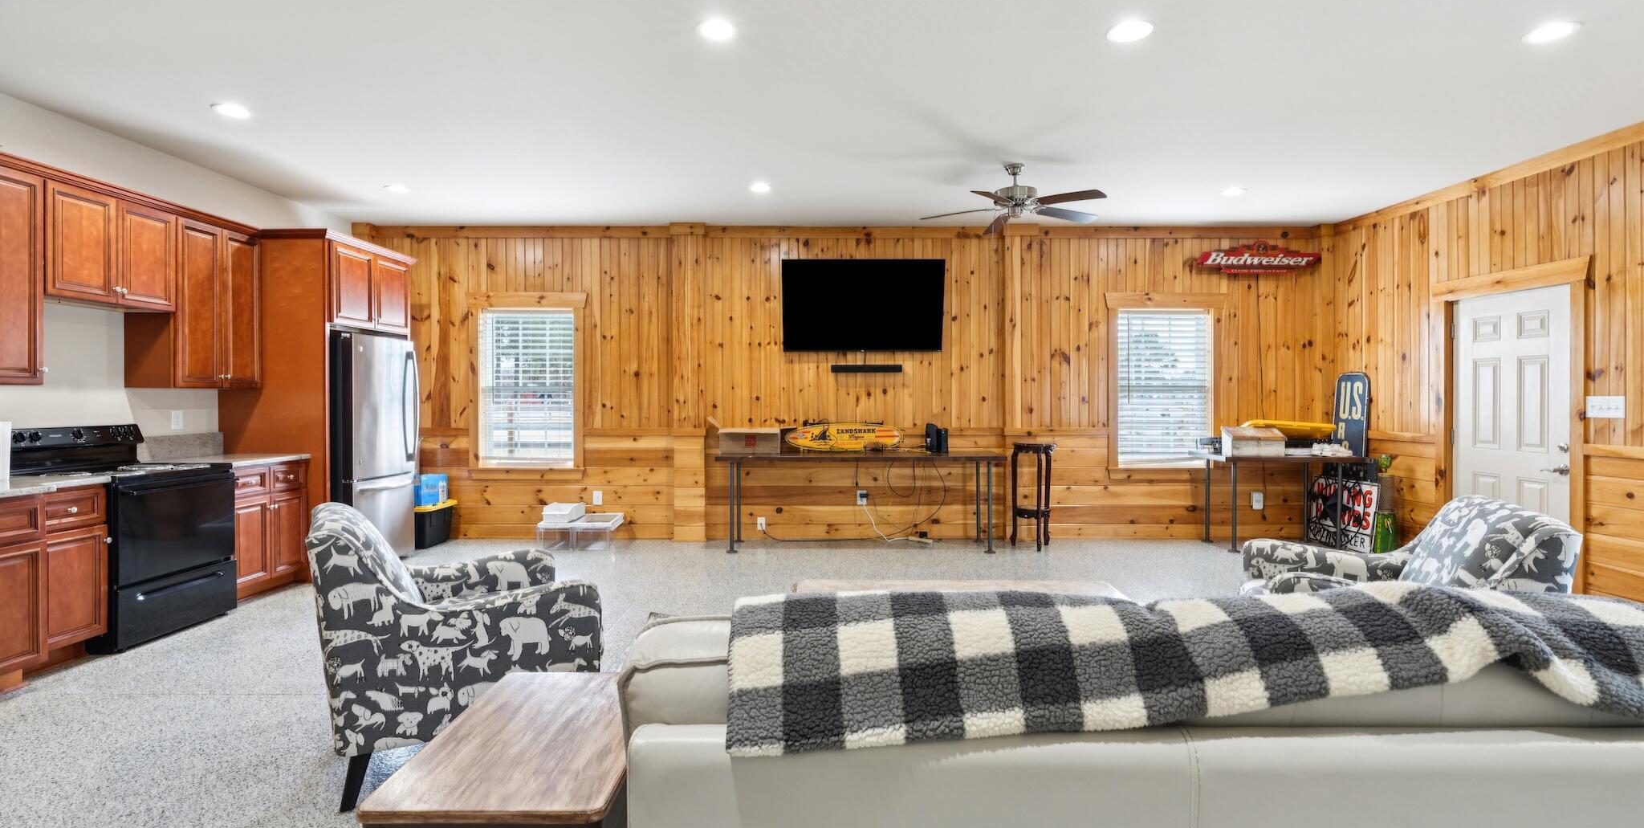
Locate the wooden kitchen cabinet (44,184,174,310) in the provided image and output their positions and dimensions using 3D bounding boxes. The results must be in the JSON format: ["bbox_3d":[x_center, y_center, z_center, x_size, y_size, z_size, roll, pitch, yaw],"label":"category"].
[{"bbox_3d":[-4.185,-0.920,4.148,0.330,0.600,0.770,0,1,0],"label":"wooden kitchen cabinet"}]

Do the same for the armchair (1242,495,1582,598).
[{"bbox_3d":[2.230,0.814,2.906,0.860,0.880,0.770,1,1,26],"label":"armchair"}]

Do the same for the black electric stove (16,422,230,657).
[{"bbox_3d":[-3.985,0.649,4.188,0.700,1.160,0.765,0,1,0],"label":"black electric stove"}]

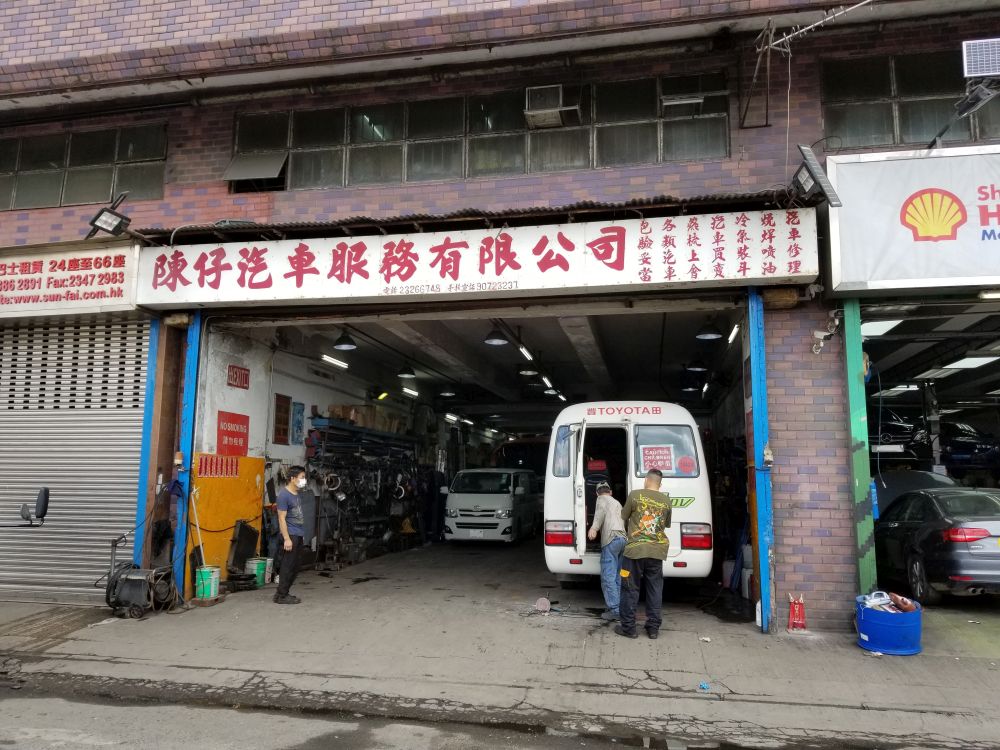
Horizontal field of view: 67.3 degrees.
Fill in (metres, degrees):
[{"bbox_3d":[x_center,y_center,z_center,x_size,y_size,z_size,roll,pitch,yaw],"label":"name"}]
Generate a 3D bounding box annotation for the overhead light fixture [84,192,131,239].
[{"bbox_3d":[-5.141,-2.089,9.838,0.520,0.520,0.400,5,-9,-27],"label":"overhead light fixture"}]

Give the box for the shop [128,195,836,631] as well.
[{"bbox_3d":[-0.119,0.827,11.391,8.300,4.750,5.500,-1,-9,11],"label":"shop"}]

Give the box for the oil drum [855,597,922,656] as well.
[{"bbox_3d":[3.819,2.491,7.385,0.570,0.410,0.570,-1,-9,11],"label":"oil drum"}]

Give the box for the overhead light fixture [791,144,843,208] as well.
[{"bbox_3d":[3.387,-2.124,8.038,0.430,0.560,0.420,5,-9,-27],"label":"overhead light fixture"}]

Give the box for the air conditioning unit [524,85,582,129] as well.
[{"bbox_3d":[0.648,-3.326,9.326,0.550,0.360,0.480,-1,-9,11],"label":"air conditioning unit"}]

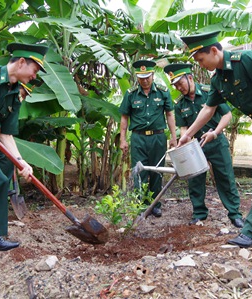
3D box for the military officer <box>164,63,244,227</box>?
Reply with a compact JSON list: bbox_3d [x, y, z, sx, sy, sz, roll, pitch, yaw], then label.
[{"bbox_3d":[0.806,-0.062,3.450,0.700,1.660,0.580,1,2,34],"label":"military officer"}]

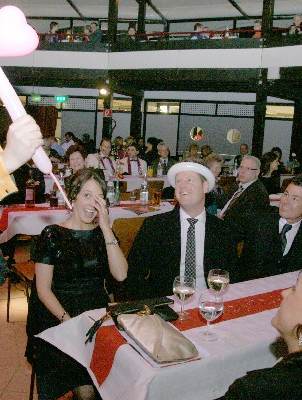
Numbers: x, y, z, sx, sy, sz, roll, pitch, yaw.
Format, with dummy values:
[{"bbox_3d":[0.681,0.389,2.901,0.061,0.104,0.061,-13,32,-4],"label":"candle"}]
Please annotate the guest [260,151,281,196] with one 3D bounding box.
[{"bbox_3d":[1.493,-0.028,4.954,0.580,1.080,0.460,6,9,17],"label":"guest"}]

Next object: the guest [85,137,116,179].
[{"bbox_3d":[-0.689,-0.207,5.862,0.520,1.370,0.750,-1,9,-26],"label":"guest"}]

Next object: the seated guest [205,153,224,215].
[{"bbox_3d":[0.642,0.187,4.175,0.460,1.320,0.720,2,8,-11],"label":"seated guest"}]

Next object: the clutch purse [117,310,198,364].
[{"bbox_3d":[0.014,0.439,1.312,0.128,0.048,0.299,-1,9,-30],"label":"clutch purse"}]

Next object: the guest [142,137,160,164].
[{"bbox_3d":[-0.126,-0.521,7.724,0.720,1.370,0.460,-3,10,-36],"label":"guest"}]

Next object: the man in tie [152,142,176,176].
[{"bbox_3d":[0.230,-0.275,6.851,0.520,1.370,0.750,1,8,-14],"label":"man in tie"}]

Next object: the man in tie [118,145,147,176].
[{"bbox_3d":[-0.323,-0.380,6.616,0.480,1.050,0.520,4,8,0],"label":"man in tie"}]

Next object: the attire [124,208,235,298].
[{"bbox_3d":[0.151,0.363,2.159,0.600,0.660,0.380,2,8,-9],"label":"attire"}]

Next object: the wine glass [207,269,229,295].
[{"bbox_3d":[0.281,0.378,1.670,0.087,0.168,0.087,4,8,0],"label":"wine glass"}]

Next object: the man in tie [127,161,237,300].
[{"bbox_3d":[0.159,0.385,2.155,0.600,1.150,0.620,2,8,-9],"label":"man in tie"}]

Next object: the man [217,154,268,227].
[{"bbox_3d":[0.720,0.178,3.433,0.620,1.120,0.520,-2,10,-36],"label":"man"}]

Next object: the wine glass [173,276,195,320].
[{"bbox_3d":[0.135,0.381,1.581,0.087,0.168,0.087,4,8,0],"label":"wine glass"}]

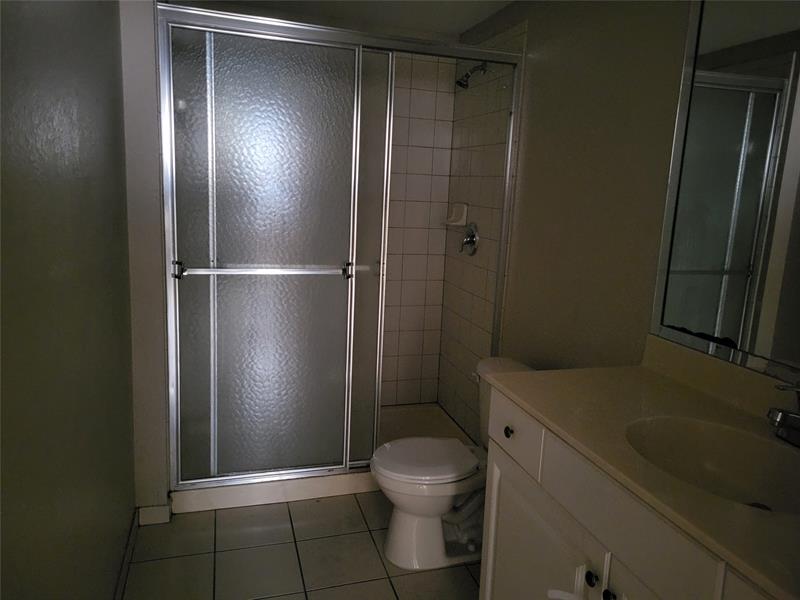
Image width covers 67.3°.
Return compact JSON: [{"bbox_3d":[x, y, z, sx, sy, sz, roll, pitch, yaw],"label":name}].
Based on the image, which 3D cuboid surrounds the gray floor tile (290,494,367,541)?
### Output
[{"bbox_3d":[-0.316,0.935,2.583,0.301,0.010,0.310,-1,11,-17],"label":"gray floor tile"}]

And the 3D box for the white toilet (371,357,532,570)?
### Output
[{"bbox_3d":[0.219,0.635,2.333,0.695,0.708,0.458,-1,11,-17],"label":"white toilet"}]

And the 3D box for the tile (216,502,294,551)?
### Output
[{"bbox_3d":[-0.608,0.939,2.495,0.301,0.010,0.310,-1,11,-17],"label":"tile"}]

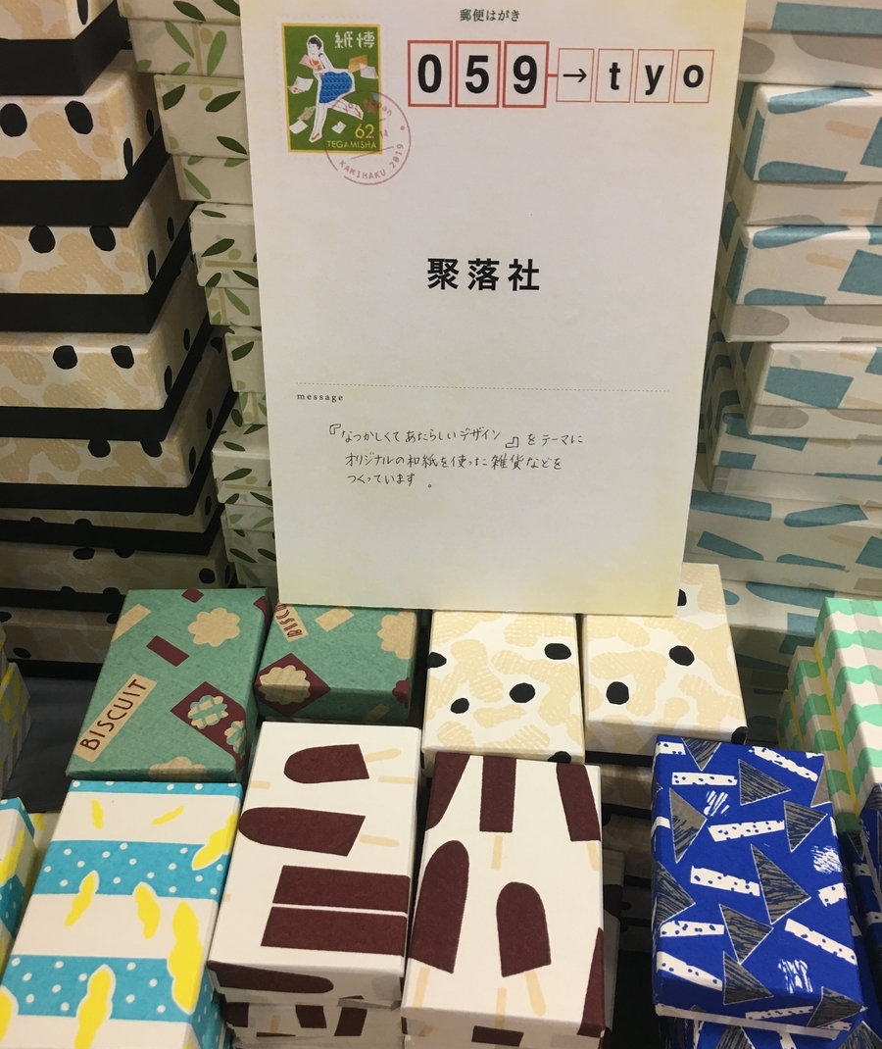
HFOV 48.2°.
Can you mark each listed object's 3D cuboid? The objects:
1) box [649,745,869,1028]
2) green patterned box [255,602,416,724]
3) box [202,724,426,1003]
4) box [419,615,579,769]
[{"bbox_3d":[0.117,0.135,0.381,0.067,0.029,0.101,5,43,7],"label":"box"},{"bbox_3d":[-0.044,0.049,0.480,0.067,0.029,0.101,2,42,3],"label":"green patterned box"},{"bbox_3d":[-0.044,0.128,0.384,0.067,0.029,0.101,2,43,2],"label":"box"},{"bbox_3d":[0.029,0.071,0.455,0.067,0.029,0.101,2,42,3],"label":"box"}]

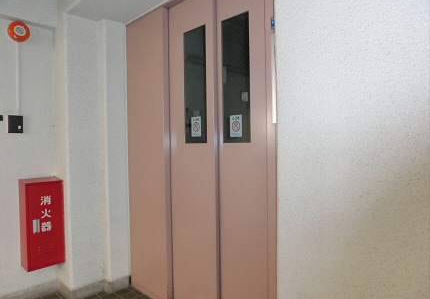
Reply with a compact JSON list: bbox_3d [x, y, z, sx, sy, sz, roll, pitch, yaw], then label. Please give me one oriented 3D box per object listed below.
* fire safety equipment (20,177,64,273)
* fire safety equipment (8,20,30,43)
[{"bbox_3d":[-1.310,0.549,2.269,0.175,0.645,0.250,0,2,43],"label":"fire safety equipment"},{"bbox_3d":[-1.445,-0.872,2.211,0.046,0.139,0.139,0,2,43],"label":"fire safety equipment"}]

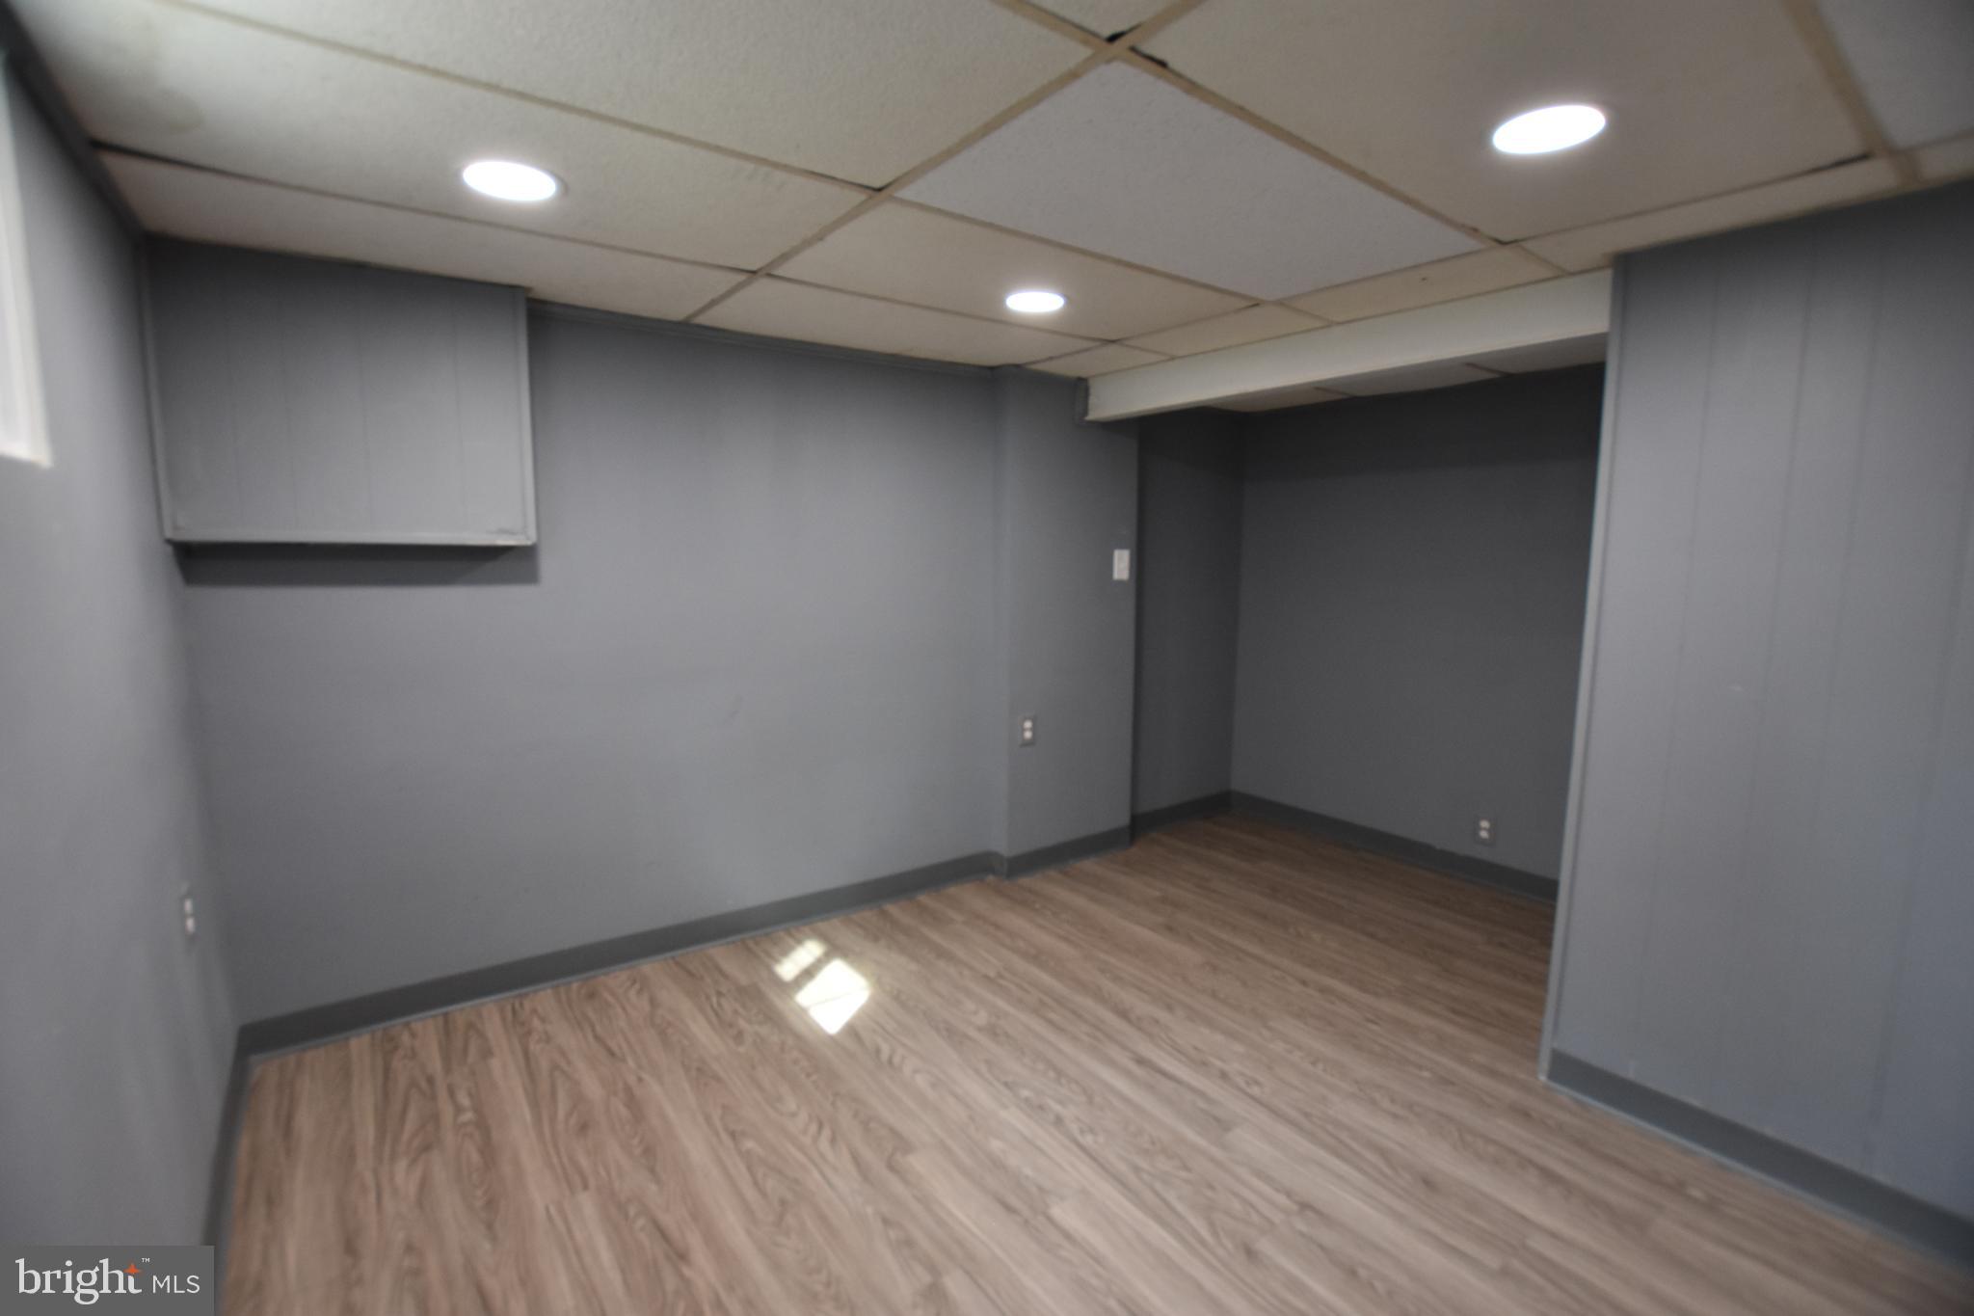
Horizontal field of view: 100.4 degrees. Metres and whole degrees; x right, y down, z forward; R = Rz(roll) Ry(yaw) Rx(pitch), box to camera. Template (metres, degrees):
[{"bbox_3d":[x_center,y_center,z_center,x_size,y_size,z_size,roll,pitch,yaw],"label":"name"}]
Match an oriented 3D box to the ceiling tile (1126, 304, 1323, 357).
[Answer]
[{"bbox_3d":[0.747,-1.053,2.660,0.325,0.020,0.584,-6,10,-37],"label":"ceiling tile"}]

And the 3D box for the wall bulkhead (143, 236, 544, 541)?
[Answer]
[{"bbox_3d":[-1.534,-0.611,2.019,0.730,0.660,0.140,-4,9,-37],"label":"wall bulkhead"}]

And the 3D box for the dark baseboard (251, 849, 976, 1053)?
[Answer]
[{"bbox_3d":[-0.922,0.910,2.748,2.320,0.105,0.018,-4,9,-37],"label":"dark baseboard"}]

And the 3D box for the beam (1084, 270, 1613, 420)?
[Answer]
[{"bbox_3d":[1.004,-0.970,2.722,0.120,0.170,1.820,-4,9,-37],"label":"beam"}]

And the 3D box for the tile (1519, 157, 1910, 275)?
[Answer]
[{"bbox_3d":[1.458,-0.905,1.706,0.293,0.020,0.533,-6,10,-37],"label":"tile"}]

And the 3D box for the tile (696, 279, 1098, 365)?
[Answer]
[{"bbox_3d":[-0.247,-1.053,2.651,1.203,0.020,0.538,-6,10,-37],"label":"tile"}]

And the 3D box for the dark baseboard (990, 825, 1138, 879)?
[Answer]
[{"bbox_3d":[0.376,0.847,3.610,0.750,0.105,0.018,-4,9,-37],"label":"dark baseboard"}]

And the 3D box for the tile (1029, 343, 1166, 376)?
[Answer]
[{"bbox_3d":[0.417,-1.120,3.091,0.325,0.020,0.444,-6,10,-37],"label":"tile"}]

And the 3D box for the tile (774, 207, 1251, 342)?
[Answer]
[{"bbox_3d":[0.112,-0.980,2.183,1.203,0.020,0.584,-6,10,-37],"label":"tile"}]

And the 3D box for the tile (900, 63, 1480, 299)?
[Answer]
[{"bbox_3d":[0.481,-0.905,1.701,1.203,0.020,0.575,-6,10,-37],"label":"tile"}]

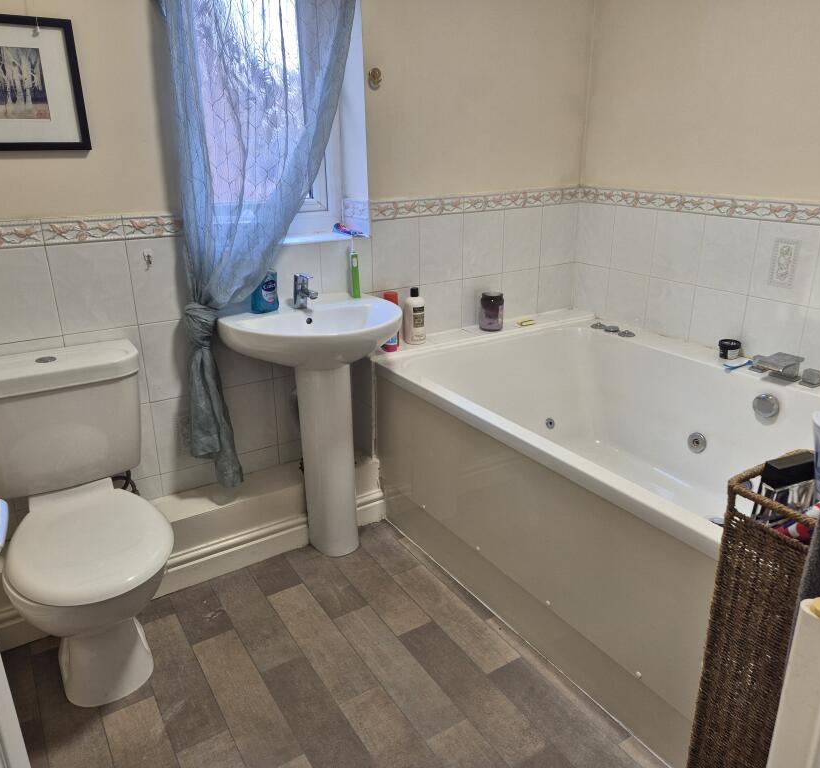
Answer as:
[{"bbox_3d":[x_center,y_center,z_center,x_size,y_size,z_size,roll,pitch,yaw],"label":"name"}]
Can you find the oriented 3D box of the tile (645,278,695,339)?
[{"bbox_3d":[0.996,-0.292,2.601,0.010,0.206,0.200,-13,23,-31],"label":"tile"}]

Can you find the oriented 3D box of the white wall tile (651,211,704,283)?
[{"bbox_3d":[0.989,-0.502,2.512,0.010,0.247,0.199,-13,23,-31],"label":"white wall tile"}]

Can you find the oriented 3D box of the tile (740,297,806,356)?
[{"bbox_3d":[1.213,-0.168,2.276,0.010,0.224,0.199,-13,23,-31],"label":"tile"}]

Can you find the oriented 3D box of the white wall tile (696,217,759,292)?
[{"bbox_3d":[1.121,-0.455,2.399,0.010,0.251,0.203,-13,23,-31],"label":"white wall tile"}]

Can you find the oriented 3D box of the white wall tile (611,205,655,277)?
[{"bbox_3d":[0.894,-0.569,2.720,0.010,0.251,0.203,-13,23,-31],"label":"white wall tile"}]

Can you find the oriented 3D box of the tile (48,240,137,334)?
[{"bbox_3d":[-0.888,-0.271,1.912,0.200,0.247,0.010,-13,23,-31],"label":"tile"}]

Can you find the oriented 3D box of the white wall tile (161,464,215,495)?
[{"bbox_3d":[-0.728,0.315,2.277,0.203,0.078,0.010,-13,23,-31],"label":"white wall tile"}]

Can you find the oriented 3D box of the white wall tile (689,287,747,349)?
[{"bbox_3d":[1.086,-0.226,2.404,0.012,0.212,0.200,-12,23,-30],"label":"white wall tile"}]

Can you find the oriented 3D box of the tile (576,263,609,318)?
[{"bbox_3d":[0.775,-0.402,2.914,0.010,0.206,0.189,-13,23,-31],"label":"tile"}]

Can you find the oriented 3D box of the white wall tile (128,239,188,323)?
[{"bbox_3d":[-0.716,-0.307,2.003,0.193,0.247,0.012,-13,23,-31],"label":"white wall tile"}]

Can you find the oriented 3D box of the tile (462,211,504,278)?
[{"bbox_3d":[0.287,-0.541,2.629,0.200,0.247,0.012,-13,23,-31],"label":"tile"}]

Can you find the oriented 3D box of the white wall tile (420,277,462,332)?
[{"bbox_3d":[0.121,-0.287,2.602,0.200,0.212,0.012,-13,23,-31],"label":"white wall tile"}]

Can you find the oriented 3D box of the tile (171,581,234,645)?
[{"bbox_3d":[-0.618,0.675,2.007,0.118,0.010,0.257,-12,23,-29],"label":"tile"}]

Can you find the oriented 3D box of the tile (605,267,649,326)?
[{"bbox_3d":[0.884,-0.348,2.760,0.010,0.206,0.200,-13,23,-31],"label":"tile"}]

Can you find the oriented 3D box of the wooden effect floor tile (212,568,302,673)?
[{"bbox_3d":[-0.456,0.680,1.991,0.117,0.010,0.466,-12,23,-29],"label":"wooden effect floor tile"}]

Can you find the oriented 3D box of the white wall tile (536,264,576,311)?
[{"bbox_3d":[0.627,-0.409,2.936,0.208,0.206,0.010,-13,23,-31],"label":"white wall tile"}]

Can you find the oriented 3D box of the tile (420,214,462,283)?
[{"bbox_3d":[0.119,-0.502,2.524,0.200,0.247,0.012,-13,23,-31],"label":"tile"}]

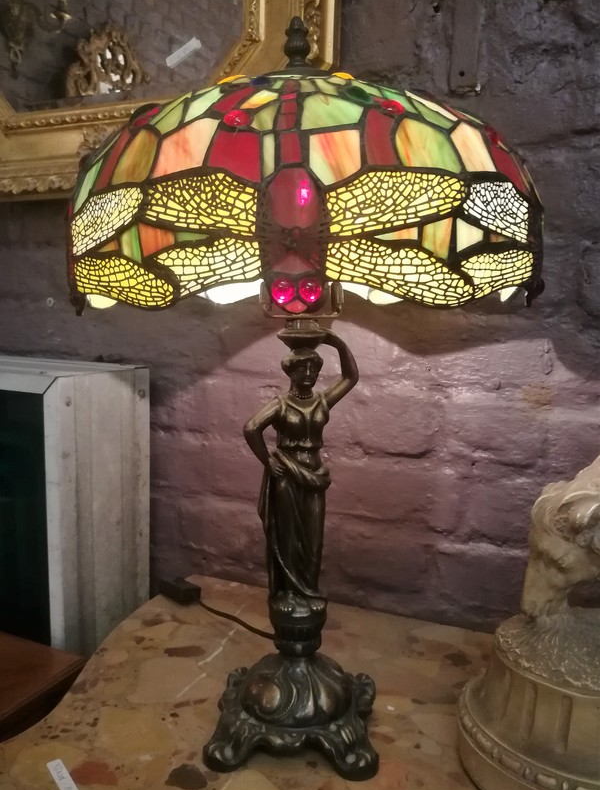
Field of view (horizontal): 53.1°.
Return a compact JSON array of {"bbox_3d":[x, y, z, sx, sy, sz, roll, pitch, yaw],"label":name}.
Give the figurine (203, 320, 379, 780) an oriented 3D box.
[{"bbox_3d":[-0.003,0.123,0.557,0.153,0.383,0.150,0,8,-1],"label":"figurine"}]

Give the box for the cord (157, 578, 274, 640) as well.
[{"bbox_3d":[-0.104,0.273,0.783,0.210,0.024,0.042,6,10,34],"label":"cord"}]

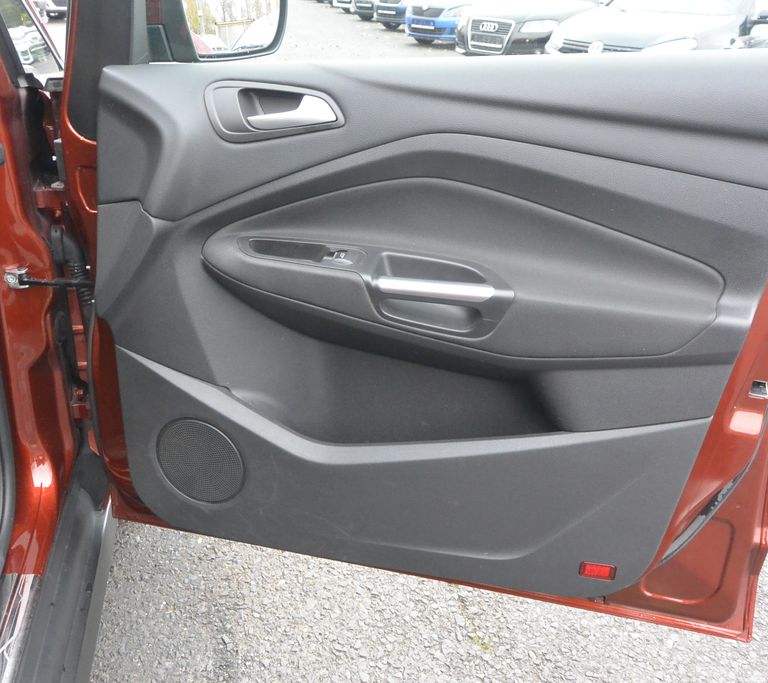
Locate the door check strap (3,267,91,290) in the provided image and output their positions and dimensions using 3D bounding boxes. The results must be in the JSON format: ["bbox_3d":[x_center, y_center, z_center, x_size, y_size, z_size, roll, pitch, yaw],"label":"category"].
[{"bbox_3d":[-0.509,-0.094,1.155,0.122,0.030,0.028,4,26,8],"label":"door check strap"}]

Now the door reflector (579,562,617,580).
[{"bbox_3d":[0.284,0.305,1.020,0.046,0.021,0.008,7,26,13],"label":"door reflector"}]

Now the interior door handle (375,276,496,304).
[{"bbox_3d":[0.058,-0.059,0.865,0.136,0.020,0.022,7,26,13],"label":"interior door handle"}]

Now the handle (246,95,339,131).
[{"bbox_3d":[-0.105,-0.263,0.885,0.106,0.037,0.028,7,26,13],"label":"handle"}]

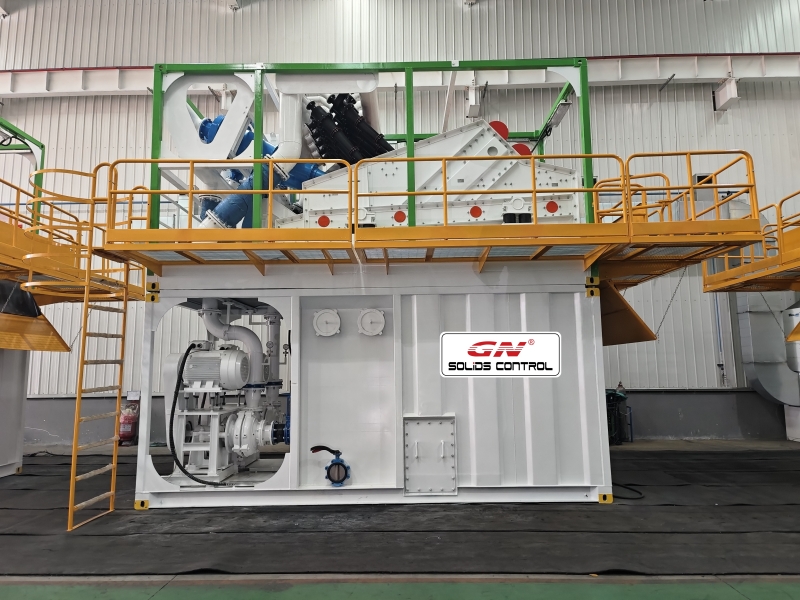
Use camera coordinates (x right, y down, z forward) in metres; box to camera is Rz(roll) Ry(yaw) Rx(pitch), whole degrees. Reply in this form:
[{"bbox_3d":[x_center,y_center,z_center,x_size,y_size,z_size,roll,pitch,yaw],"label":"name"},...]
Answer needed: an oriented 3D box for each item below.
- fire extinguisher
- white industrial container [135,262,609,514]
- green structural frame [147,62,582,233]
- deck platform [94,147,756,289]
[{"bbox_3d":[-6.236,2.818,12.241,0.480,1.120,0.450,-1,-7,0],"label":"fire extinguisher"},{"bbox_3d":[-0.341,1.276,8.133,6.058,3.020,2.420,-1,-7,0],"label":"white industrial container"},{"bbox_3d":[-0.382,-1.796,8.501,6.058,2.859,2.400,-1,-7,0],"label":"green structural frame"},{"bbox_3d":[0.351,-0.931,8.002,7.800,1.190,3.380,-1,-7,0],"label":"deck platform"}]

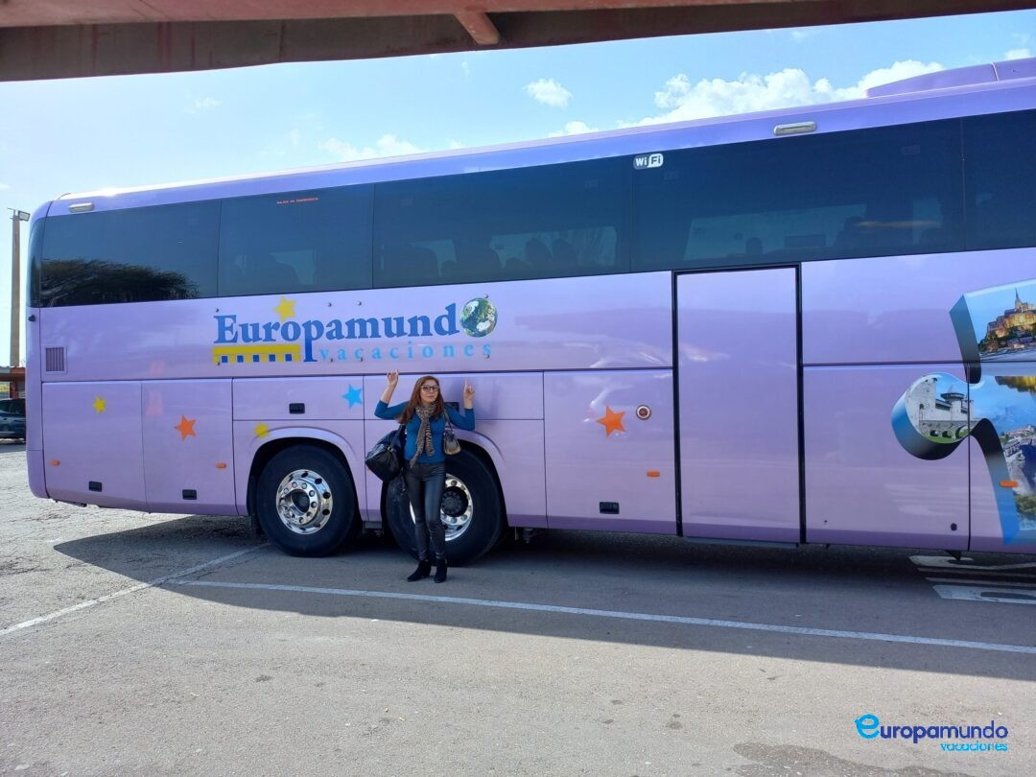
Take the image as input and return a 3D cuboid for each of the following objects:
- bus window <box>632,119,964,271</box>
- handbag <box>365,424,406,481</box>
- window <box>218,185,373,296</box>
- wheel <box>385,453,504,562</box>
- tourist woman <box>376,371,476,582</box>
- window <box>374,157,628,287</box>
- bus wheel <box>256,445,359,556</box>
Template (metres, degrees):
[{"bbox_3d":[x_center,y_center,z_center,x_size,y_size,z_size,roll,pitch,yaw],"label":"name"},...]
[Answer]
[{"bbox_3d":[2.010,-1.407,5.594,2.316,0.951,0.060,-1,-4,18],"label":"bus window"},{"bbox_3d":[-1.067,0.516,6.050,0.340,0.440,0.240,-1,-1,30],"label":"handbag"},{"bbox_3d":[-2.066,-1.360,6.947,1.673,0.948,0.060,-1,-4,18],"label":"window"},{"bbox_3d":[-0.583,1.023,6.612,1.035,1.035,0.300,-1,0,18],"label":"wheel"},{"bbox_3d":[-0.725,0.707,6.049,0.780,1.662,0.400,-1,0,3],"label":"tourist woman"},{"bbox_3d":[-0.180,-1.377,6.321,2.304,0.954,0.060,-1,-4,18],"label":"window"},{"bbox_3d":[-1.911,1.040,7.053,1.035,1.035,0.300,-1,0,18],"label":"bus wheel"}]

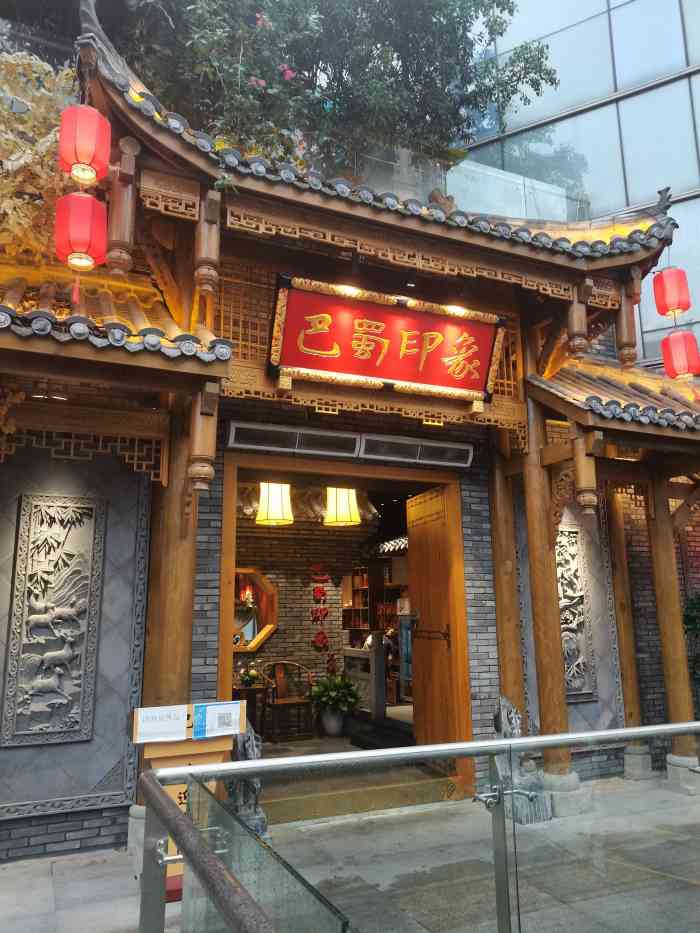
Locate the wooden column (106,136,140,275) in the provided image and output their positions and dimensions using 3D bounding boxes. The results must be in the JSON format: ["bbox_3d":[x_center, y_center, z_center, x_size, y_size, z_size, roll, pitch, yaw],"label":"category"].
[{"bbox_3d":[-1.490,-1.688,4.605,0.168,0.941,0.168,5,-12,-24],"label":"wooden column"}]

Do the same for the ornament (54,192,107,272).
[{"bbox_3d":[-1.617,-1.430,4.227,0.292,0.440,0.292,4,-12,-24],"label":"ornament"}]

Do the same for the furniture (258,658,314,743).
[{"bbox_3d":[-0.790,2.967,8.927,0.554,0.916,0.538,5,-12,-24],"label":"furniture"}]

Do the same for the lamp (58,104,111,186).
[{"bbox_3d":[-1.601,-1.946,4.255,0.286,0.437,0.286,5,-12,-24],"label":"lamp"}]

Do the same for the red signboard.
[{"bbox_3d":[0.350,-1.011,5.793,2.108,0.722,0.118,5,6,-24],"label":"red signboard"}]

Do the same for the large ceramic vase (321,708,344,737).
[{"bbox_3d":[-0.217,3.189,8.862,0.280,0.374,0.280,-1,-11,0],"label":"large ceramic vase"}]

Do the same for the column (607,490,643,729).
[{"bbox_3d":[2.946,1.535,7.542,0.192,2.794,0.192,4,-12,-24],"label":"column"}]

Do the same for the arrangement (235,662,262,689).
[{"bbox_3d":[-1.270,2.599,8.742,0.297,0.319,0.286,4,-12,-24],"label":"arrangement"}]

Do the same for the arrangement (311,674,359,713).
[{"bbox_3d":[-0.200,2.910,8.926,0.616,0.484,0.572,-1,-11,0],"label":"arrangement"}]

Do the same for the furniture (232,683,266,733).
[{"bbox_3d":[-1.326,3.063,8.644,0.470,0.630,0.454,5,-12,-24],"label":"furniture"}]

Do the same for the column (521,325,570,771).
[{"bbox_3d":[1.794,0.649,6.463,0.242,4.092,0.242,4,-12,-24],"label":"column"}]

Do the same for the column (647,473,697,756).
[{"bbox_3d":[3.074,1.354,6.716,0.202,2.688,0.202,5,-12,-24],"label":"column"}]

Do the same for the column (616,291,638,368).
[{"bbox_3d":[2.600,-1.310,6.582,0.149,0.814,0.149,4,-12,-24],"label":"column"}]

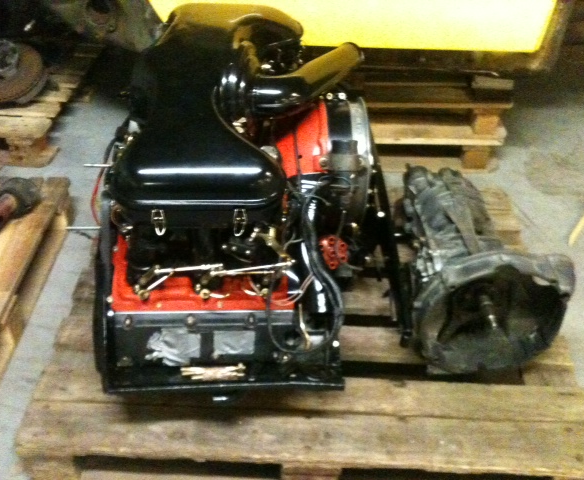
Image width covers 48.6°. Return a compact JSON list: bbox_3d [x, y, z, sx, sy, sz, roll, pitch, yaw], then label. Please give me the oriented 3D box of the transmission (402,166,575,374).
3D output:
[{"bbox_3d":[0.415,-0.002,1.565,0.335,0.340,0.550,3,41,-1],"label":"transmission"}]

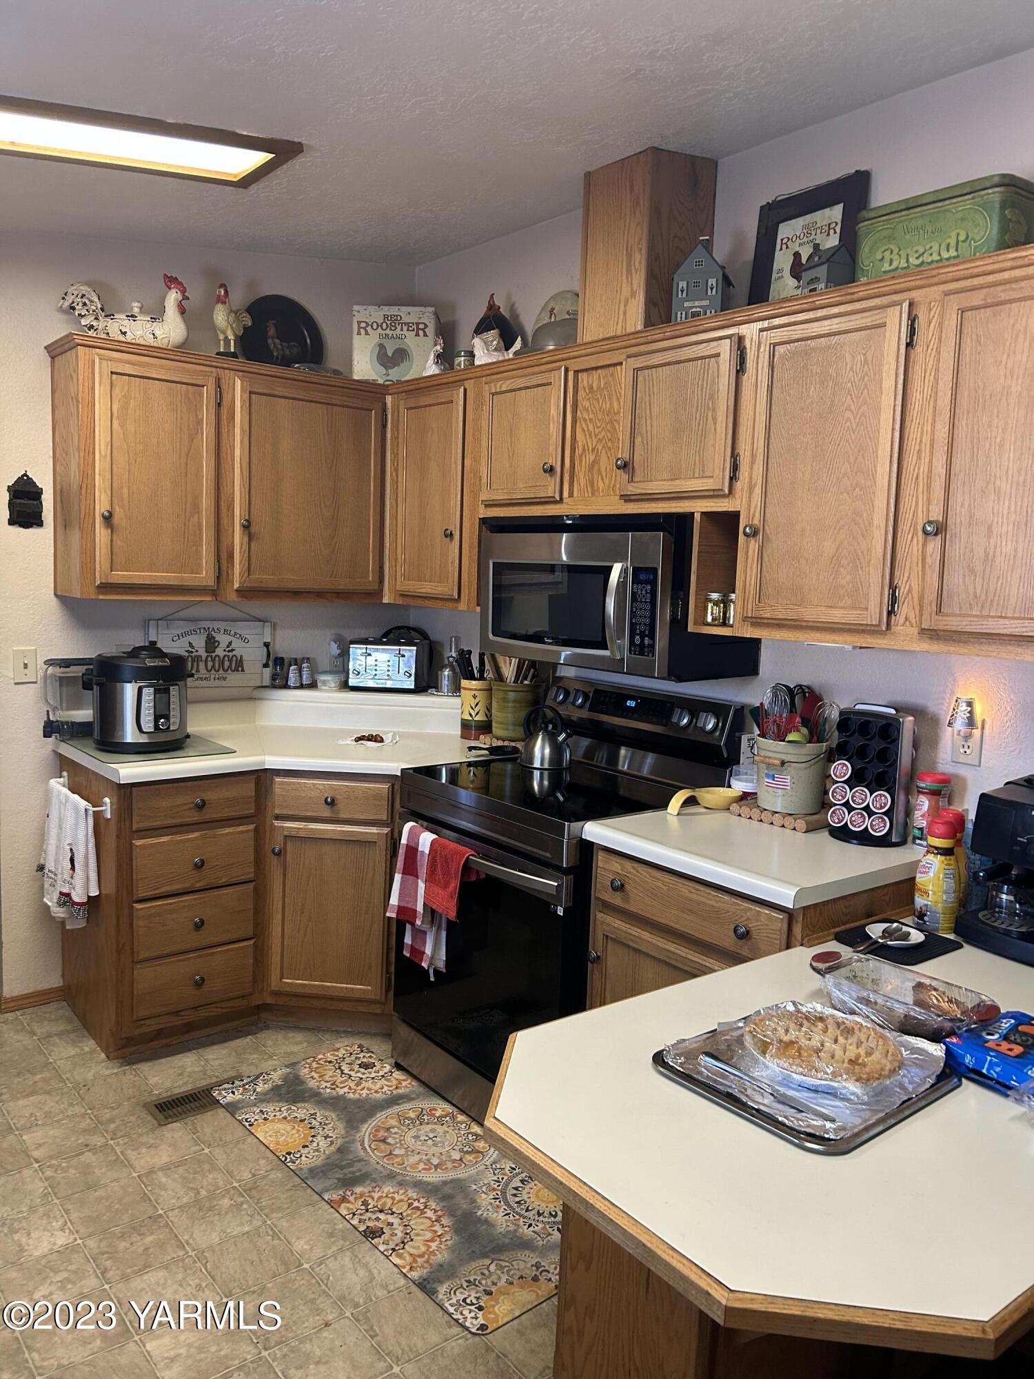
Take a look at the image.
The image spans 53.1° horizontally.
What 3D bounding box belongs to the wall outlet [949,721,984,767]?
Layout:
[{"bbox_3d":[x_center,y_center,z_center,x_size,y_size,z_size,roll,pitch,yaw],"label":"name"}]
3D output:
[{"bbox_3d":[1.050,0.120,2.417,0.012,0.114,0.069,-3,8,-38],"label":"wall outlet"}]

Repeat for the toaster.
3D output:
[{"bbox_3d":[-0.497,-0.105,4.053,0.265,0.203,0.233,3,7,6],"label":"toaster"}]

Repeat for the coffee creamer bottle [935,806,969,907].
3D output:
[{"bbox_3d":[0.961,0.387,2.310,0.074,0.233,0.074,7,8,40],"label":"coffee creamer bottle"}]

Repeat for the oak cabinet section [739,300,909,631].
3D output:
[{"bbox_3d":[0.795,-0.491,2.420,0.300,0.686,0.396,-3,8,-39],"label":"oak cabinet section"}]

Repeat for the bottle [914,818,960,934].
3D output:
[{"bbox_3d":[0.896,0.395,2.207,0.074,0.235,0.074,-1,7,-24],"label":"bottle"}]

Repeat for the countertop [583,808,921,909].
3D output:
[{"bbox_3d":[0.601,0.372,2.495,0.640,0.039,0.638,-3,8,-38],"label":"countertop"}]

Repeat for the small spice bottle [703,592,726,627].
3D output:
[{"bbox_3d":[0.527,-0.212,2.735,0.056,0.085,0.056,2,6,0],"label":"small spice bottle"}]

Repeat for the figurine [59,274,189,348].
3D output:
[{"bbox_3d":[-1.240,-1.221,3.292,0.405,0.255,0.150,-3,8,-38],"label":"figurine"}]

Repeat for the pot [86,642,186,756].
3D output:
[{"bbox_3d":[-1.209,0.027,3.321,0.300,0.313,0.330,2,6,0],"label":"pot"}]

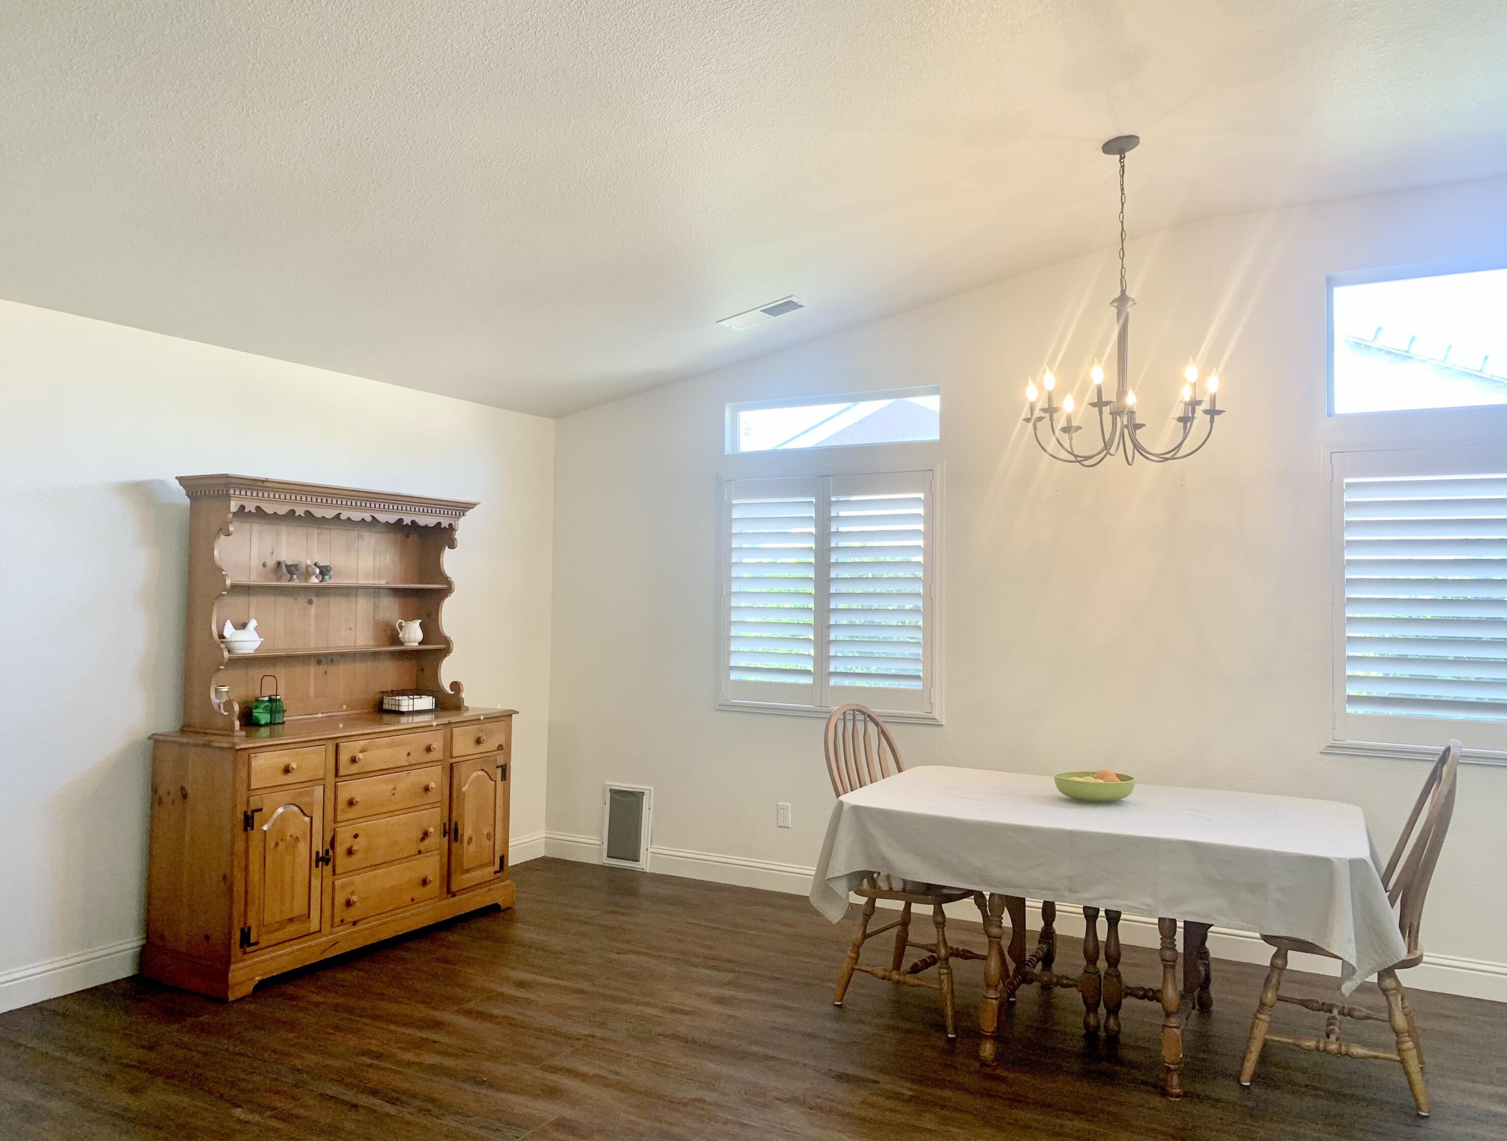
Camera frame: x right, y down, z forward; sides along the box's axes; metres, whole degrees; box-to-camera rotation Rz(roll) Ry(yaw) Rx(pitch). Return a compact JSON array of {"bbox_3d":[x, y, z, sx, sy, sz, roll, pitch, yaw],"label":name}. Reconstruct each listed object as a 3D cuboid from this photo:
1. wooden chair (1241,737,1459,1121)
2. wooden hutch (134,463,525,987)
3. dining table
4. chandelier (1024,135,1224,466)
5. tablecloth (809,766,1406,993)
[{"bbox_3d":[1.810,1.018,3.487,0.570,1.040,0.470,0,-2,29],"label":"wooden chair"},{"bbox_3d":[-1.690,0.596,4.796,0.562,1.879,1.493,0,-2,29],"label":"wooden hutch"},{"bbox_3d":[1.171,1.156,3.796,1.656,0.768,1.040,0,-2,29],"label":"dining table"},{"bbox_3d":[1.263,-0.919,3.920,0.696,1.132,0.696,0,-2,29],"label":"chandelier"},{"bbox_3d":[1.176,0.965,3.796,1.738,0.392,1.118,0,-2,29],"label":"tablecloth"}]

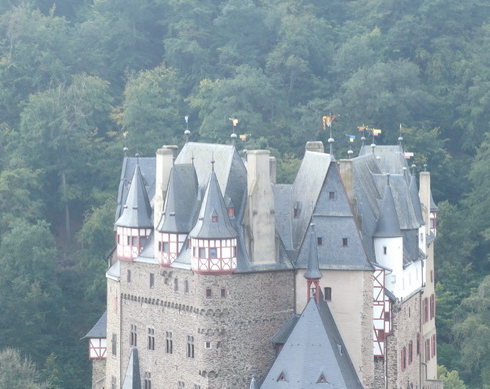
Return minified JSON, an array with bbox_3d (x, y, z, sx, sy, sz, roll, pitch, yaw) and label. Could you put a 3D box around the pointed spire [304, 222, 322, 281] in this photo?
[{"bbox_3d":[5.565,4.671,225.000,1.450,4.500,1.450,0,8,0],"label":"pointed spire"}]

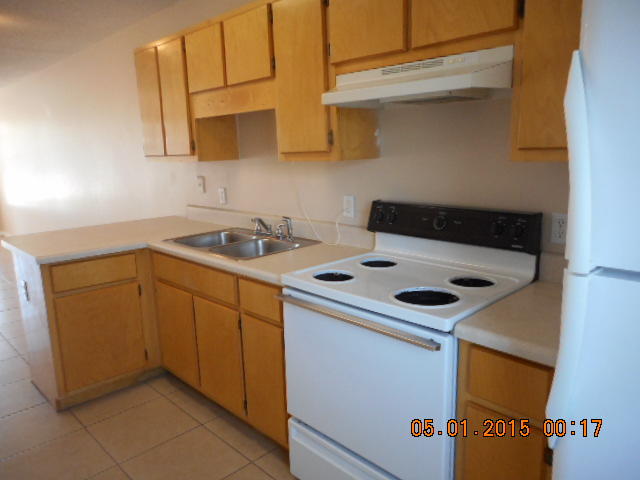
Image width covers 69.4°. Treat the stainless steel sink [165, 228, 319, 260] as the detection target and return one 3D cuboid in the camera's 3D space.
[{"bbox_3d":[-0.479,0.092,2.746,0.822,0.175,0.557,9,16,44],"label":"stainless steel sink"}]

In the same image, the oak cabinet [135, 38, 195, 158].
[{"bbox_3d":[-0.929,-0.939,3.167,0.746,0.776,0.320,9,16,44],"label":"oak cabinet"}]

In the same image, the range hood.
[{"bbox_3d":[0.396,-0.608,1.792,0.760,0.132,0.455,9,16,44],"label":"range hood"}]

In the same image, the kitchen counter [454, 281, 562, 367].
[{"bbox_3d":[0.742,0.244,1.498,0.305,0.042,0.637,9,16,44],"label":"kitchen counter"}]

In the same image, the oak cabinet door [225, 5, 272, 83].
[{"bbox_3d":[-0.364,-0.978,2.358,0.374,0.329,0.020,10,15,44],"label":"oak cabinet door"}]

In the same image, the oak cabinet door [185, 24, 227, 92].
[{"bbox_3d":[-0.650,-1.027,2.639,0.378,0.329,0.020,10,15,44],"label":"oak cabinet door"}]

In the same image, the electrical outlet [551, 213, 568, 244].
[{"bbox_3d":[0.902,-0.038,1.724,0.071,0.113,0.012,9,16,44],"label":"electrical outlet"}]

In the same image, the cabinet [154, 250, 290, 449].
[{"bbox_3d":[-0.358,0.486,2.687,1.250,0.840,0.620,9,16,44],"label":"cabinet"}]

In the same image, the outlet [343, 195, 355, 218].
[{"bbox_3d":[0.154,-0.176,2.456,0.071,0.114,0.012,9,16,44],"label":"outlet"}]

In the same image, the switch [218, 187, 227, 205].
[{"bbox_3d":[-0.698,-0.314,3.293,0.071,0.114,0.012,9,16,44],"label":"switch"}]

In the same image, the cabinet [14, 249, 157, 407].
[{"bbox_3d":[-1.436,0.473,2.894,0.570,0.840,0.610,9,16,44],"label":"cabinet"}]

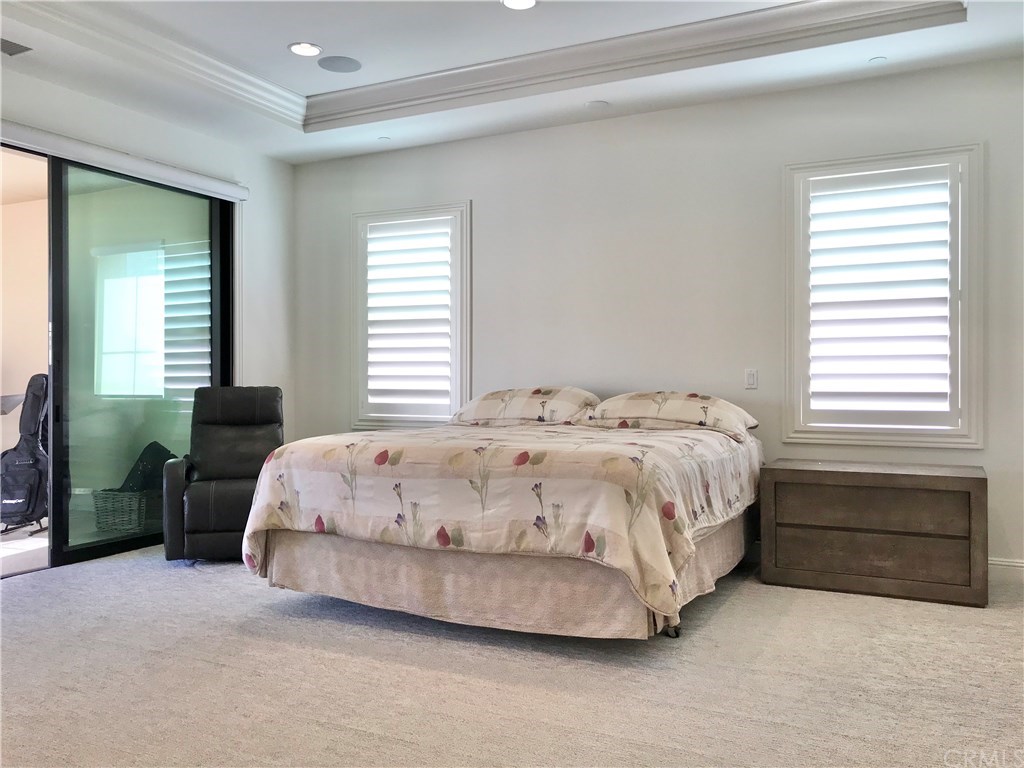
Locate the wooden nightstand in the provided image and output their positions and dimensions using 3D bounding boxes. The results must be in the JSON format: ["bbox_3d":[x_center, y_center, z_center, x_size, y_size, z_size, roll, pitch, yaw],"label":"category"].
[{"bbox_3d":[1.932,0.765,4.455,1.068,0.622,0.477,0,1,27],"label":"wooden nightstand"}]

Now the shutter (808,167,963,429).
[{"bbox_3d":[2.066,-0.479,4.673,0.823,1.443,0.050,0,1,27],"label":"shutter"}]

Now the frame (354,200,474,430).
[{"bbox_3d":[-0.760,-0.475,6.129,1.061,1.657,0.080,0,1,27],"label":"frame"}]

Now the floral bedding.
[{"bbox_3d":[0.082,0.556,4.450,2.159,0.616,1.954,0,1,27],"label":"floral bedding"}]

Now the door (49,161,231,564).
[{"bbox_3d":[-2.390,-0.127,5.436,0.090,2.387,1.369,0,1,27],"label":"door"}]

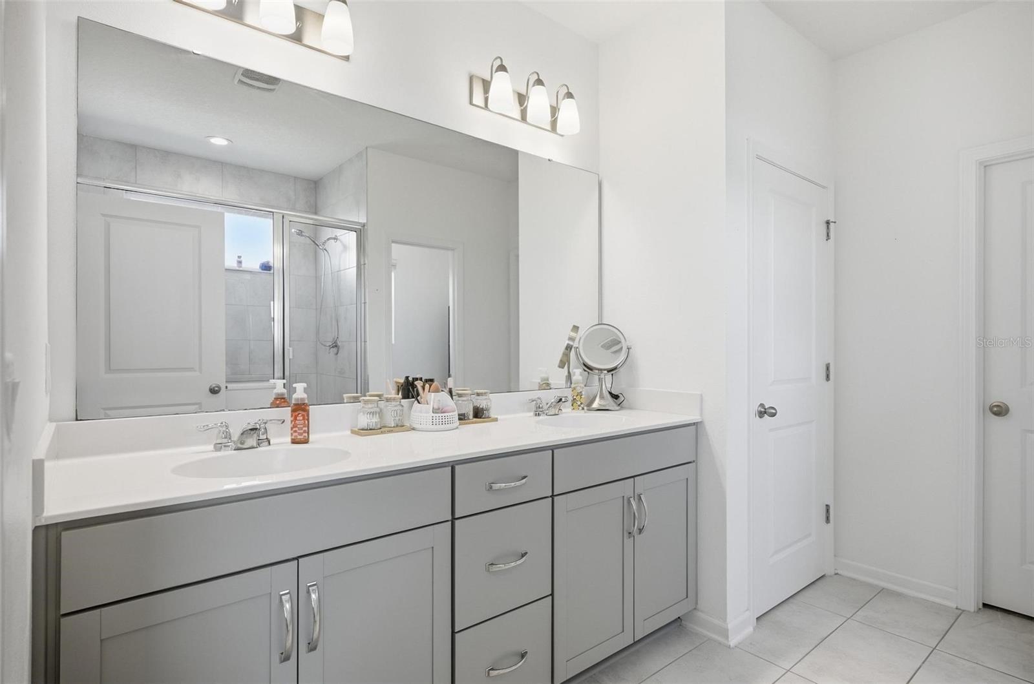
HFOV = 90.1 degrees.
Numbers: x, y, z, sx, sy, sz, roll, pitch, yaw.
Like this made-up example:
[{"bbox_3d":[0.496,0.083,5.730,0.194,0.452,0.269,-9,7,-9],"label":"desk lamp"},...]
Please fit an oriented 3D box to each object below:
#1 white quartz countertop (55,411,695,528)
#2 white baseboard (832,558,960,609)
[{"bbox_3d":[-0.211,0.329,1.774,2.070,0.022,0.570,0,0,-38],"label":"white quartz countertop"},{"bbox_3d":[1.869,1.194,2.574,0.015,0.082,0.511,0,-1,-38],"label":"white baseboard"}]

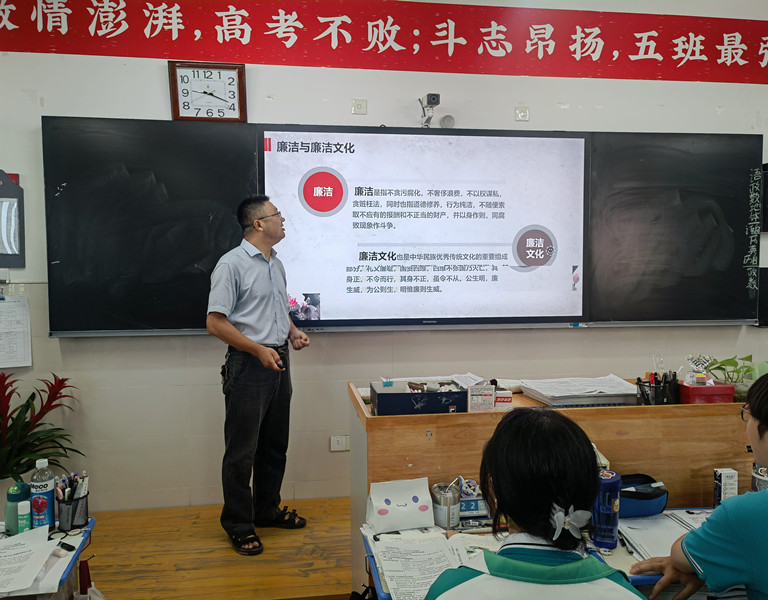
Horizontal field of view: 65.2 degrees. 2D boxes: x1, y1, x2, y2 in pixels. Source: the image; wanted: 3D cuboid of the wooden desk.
[{"bbox_3d":[0.666,0.888,2.327,1.532,1.078,0.590,-1,3,-7],"label":"wooden desk"}]

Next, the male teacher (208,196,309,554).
[{"bbox_3d":[-0.629,0.353,3.067,0.430,1.740,0.520,1,3,25],"label":"male teacher"}]

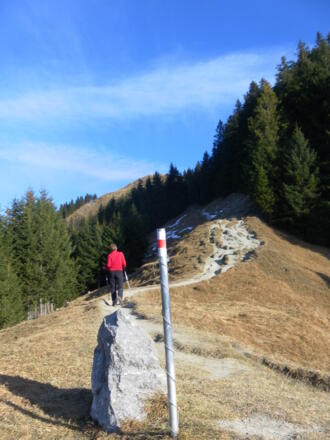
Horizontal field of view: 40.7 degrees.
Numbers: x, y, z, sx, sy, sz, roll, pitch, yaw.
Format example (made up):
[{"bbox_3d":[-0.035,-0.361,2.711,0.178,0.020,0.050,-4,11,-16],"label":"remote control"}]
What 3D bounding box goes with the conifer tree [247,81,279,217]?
[{"bbox_3d":[9.423,-6.862,43.000,3.200,13.100,3.200,-1,-6,0],"label":"conifer tree"}]

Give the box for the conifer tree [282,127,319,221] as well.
[{"bbox_3d":[12.487,-4.239,41.000,3.300,8.700,3.300,-1,-6,0],"label":"conifer tree"}]

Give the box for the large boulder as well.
[{"bbox_3d":[-0.308,1.264,3.750,0.600,0.970,0.520,2,-7,-27],"label":"large boulder"}]

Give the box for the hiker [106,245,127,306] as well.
[{"bbox_3d":[-1.363,1.531,12.500,0.560,1.760,0.420,-1,-6,2],"label":"hiker"}]

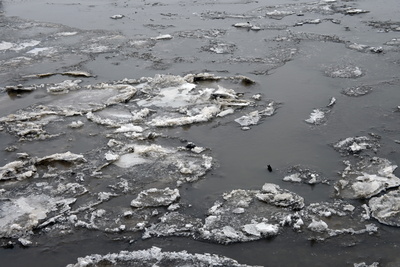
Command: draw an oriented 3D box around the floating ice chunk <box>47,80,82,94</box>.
[{"bbox_3d":[-5.324,-1.849,32.762,1.349,0.270,1.410,0,18,0],"label":"floating ice chunk"}]

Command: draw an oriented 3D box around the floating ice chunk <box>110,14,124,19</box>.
[{"bbox_3d":[-4.732,-6.735,47.959,0.771,0.170,0.706,0,18,0],"label":"floating ice chunk"}]

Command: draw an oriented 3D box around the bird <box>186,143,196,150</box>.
[{"bbox_3d":[-0.321,0.509,31.442,0.380,0.220,0.170,0,18,-1],"label":"bird"}]

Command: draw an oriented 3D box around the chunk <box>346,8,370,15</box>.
[{"bbox_3d":[9.391,-7.273,49.540,1.352,0.216,0.736,0,18,0],"label":"chunk"}]

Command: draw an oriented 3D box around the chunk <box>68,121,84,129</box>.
[{"bbox_3d":[-5.159,-0.377,34.815,0.647,0.200,0.385,-3,18,-8],"label":"chunk"}]

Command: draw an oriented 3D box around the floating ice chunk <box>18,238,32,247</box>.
[{"bbox_3d":[-4.085,2.540,19.539,0.308,0.092,0.251,0,18,0],"label":"floating ice chunk"}]

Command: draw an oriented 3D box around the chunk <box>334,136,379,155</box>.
[{"bbox_3d":[6.006,0.456,32.170,1.706,0.250,1.110,3,18,11],"label":"chunk"}]

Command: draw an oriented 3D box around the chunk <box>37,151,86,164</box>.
[{"bbox_3d":[-4.137,0.696,24.905,1.421,0.284,0.563,0,18,0],"label":"chunk"}]

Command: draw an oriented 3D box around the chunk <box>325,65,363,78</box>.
[{"bbox_3d":[7.600,-3.267,43.790,2.018,0.150,2.153,3,18,10],"label":"chunk"}]

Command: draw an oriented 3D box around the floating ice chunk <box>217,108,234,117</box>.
[{"bbox_3d":[0.922,-0.741,29.572,0.603,0.133,0.514,0,18,0],"label":"floating ice chunk"}]

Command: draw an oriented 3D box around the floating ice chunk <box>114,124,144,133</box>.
[{"bbox_3d":[-2.908,-0.207,34.375,1.221,0.150,0.510,-2,18,-5],"label":"floating ice chunk"}]

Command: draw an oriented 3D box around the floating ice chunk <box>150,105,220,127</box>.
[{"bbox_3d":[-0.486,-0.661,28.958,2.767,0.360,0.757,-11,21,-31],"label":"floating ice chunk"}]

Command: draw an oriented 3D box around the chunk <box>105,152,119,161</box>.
[{"bbox_3d":[-2.666,0.690,25.186,0.403,0.121,0.404,0,18,0],"label":"chunk"}]

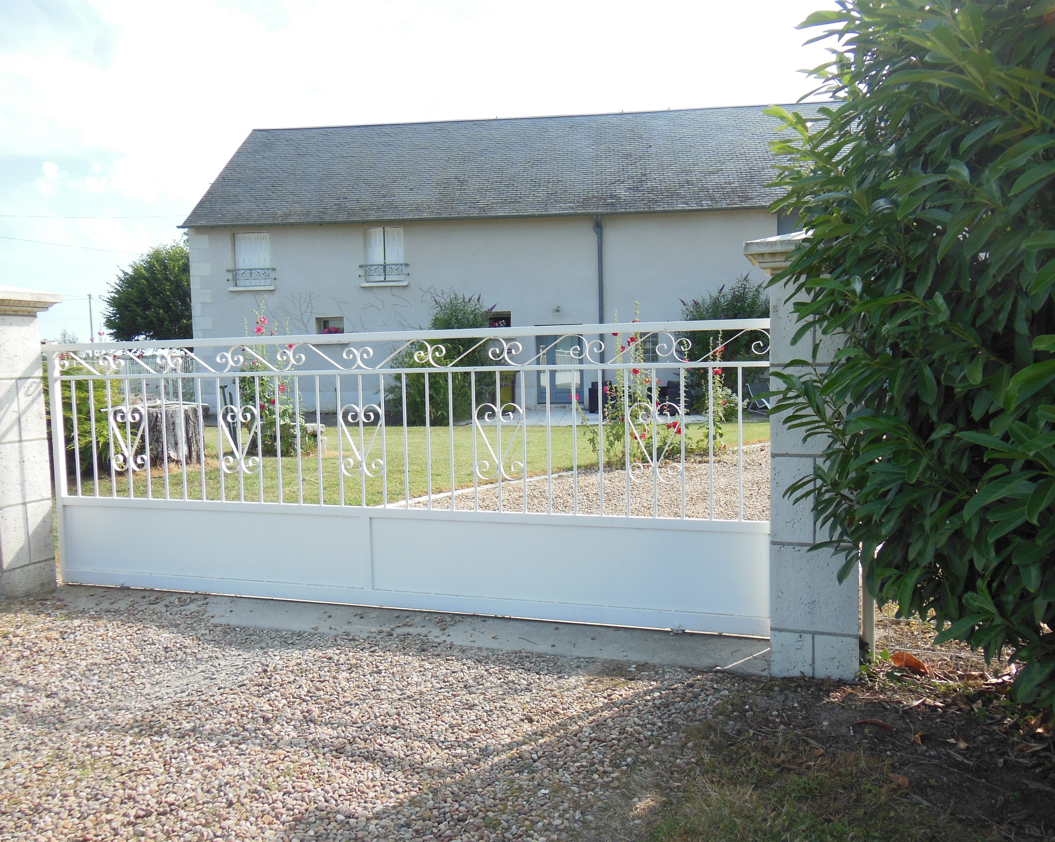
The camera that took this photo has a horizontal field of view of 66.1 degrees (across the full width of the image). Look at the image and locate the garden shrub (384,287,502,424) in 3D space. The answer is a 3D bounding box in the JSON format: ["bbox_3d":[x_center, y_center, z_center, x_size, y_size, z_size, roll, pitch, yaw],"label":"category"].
[{"bbox_3d":[-2.015,-1.542,19.300,2.700,3.050,2.500,-1,4,4],"label":"garden shrub"}]

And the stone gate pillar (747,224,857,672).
[{"bbox_3d":[1.167,0.126,3.307,0.505,1.796,0.505,0,4,17],"label":"stone gate pillar"}]

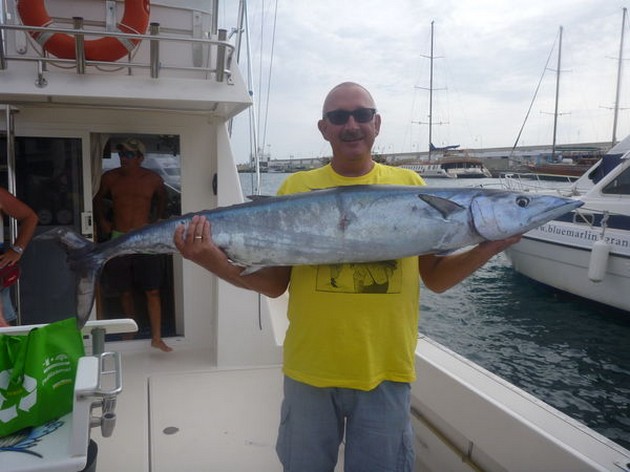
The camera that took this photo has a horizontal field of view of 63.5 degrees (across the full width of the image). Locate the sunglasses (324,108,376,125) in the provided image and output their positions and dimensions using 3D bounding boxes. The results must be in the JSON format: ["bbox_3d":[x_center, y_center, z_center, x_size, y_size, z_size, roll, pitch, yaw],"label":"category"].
[{"bbox_3d":[0.105,-0.352,1.535,0.150,0.048,0.145,-3,5,0],"label":"sunglasses"}]

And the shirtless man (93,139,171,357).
[{"bbox_3d":[-1.530,0.090,4.250,0.620,1.750,0.460,-2,8,-16],"label":"shirtless man"}]

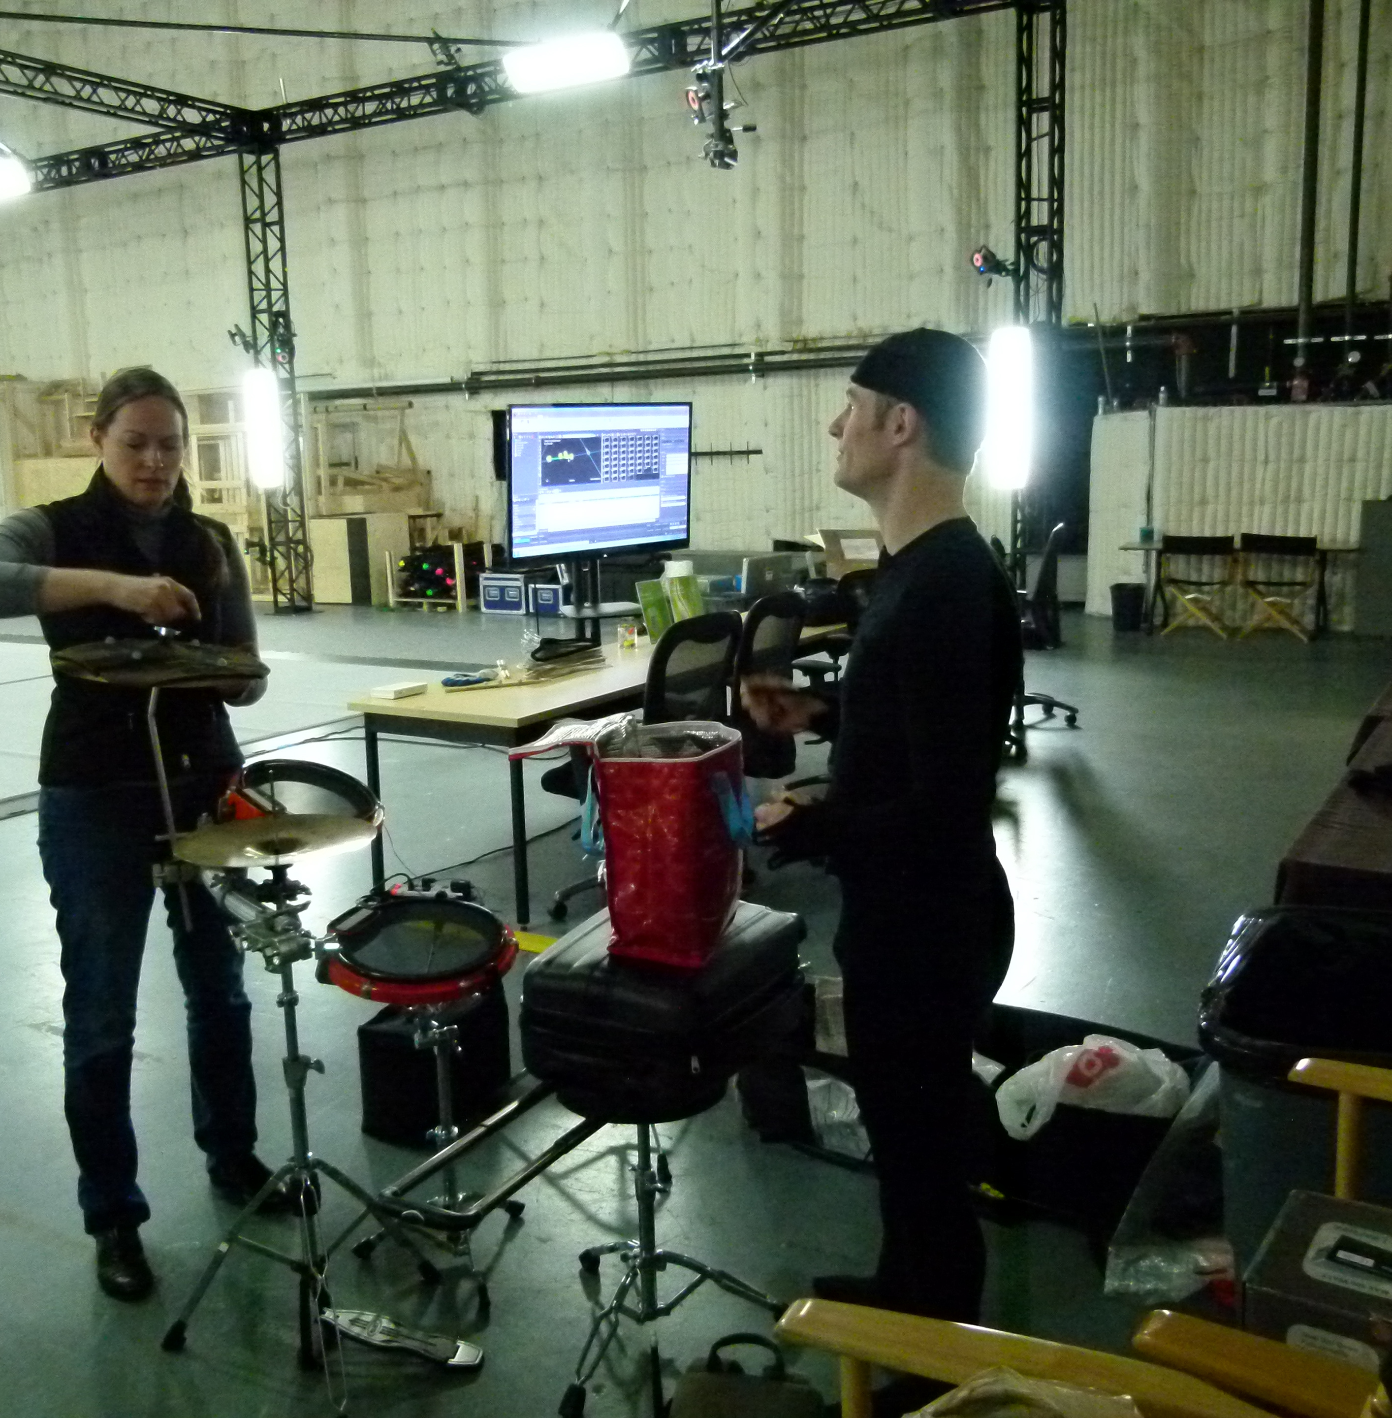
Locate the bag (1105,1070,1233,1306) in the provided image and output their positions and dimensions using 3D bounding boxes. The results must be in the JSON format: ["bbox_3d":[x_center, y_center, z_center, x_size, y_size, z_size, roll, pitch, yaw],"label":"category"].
[{"bbox_3d":[0.860,0.869,2.518,0.219,0.417,0.179,0,9,11],"label":"bag"}]

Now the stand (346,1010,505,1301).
[{"bbox_3d":[-0.483,0.822,2.675,0.338,0.536,0.338,-3,9,-11],"label":"stand"}]

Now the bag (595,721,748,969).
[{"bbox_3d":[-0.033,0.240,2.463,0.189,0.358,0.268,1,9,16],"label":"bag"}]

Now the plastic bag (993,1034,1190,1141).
[{"bbox_3d":[0.816,0.750,2.830,0.387,0.159,0.248,3,10,26],"label":"plastic bag"}]

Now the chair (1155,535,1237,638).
[{"bbox_3d":[4.370,-1.068,11.900,0.600,0.880,0.450,3,10,28],"label":"chair"}]

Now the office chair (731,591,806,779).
[{"bbox_3d":[0.141,0.081,5.517,0.636,1.063,0.636,5,11,36],"label":"office chair"}]

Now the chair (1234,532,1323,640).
[{"bbox_3d":[4.957,-1.029,11.600,0.600,0.880,0.450,3,10,28],"label":"chair"}]

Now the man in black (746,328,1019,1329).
[{"bbox_3d":[0.350,0.244,2.365,0.467,1.728,0.477,1,9,14],"label":"man in black"}]

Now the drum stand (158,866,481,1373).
[{"bbox_3d":[-0.676,0.673,2.419,0.576,0.924,0.338,0,9,10],"label":"drum stand"}]

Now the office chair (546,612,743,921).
[{"bbox_3d":[-0.144,0.183,4.968,0.636,1.053,0.636,5,11,36],"label":"office chair"}]

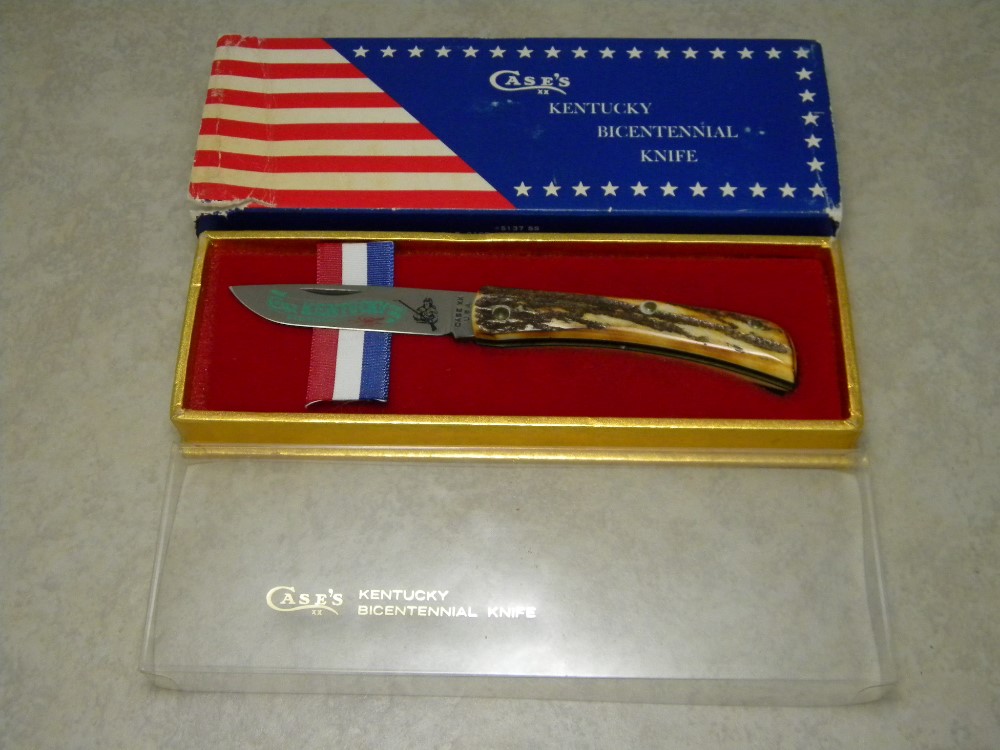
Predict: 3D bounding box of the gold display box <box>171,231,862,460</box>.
[{"bbox_3d":[0.005,-0.009,0.344,0.190,0.022,0.063,1,64,1],"label":"gold display box"}]

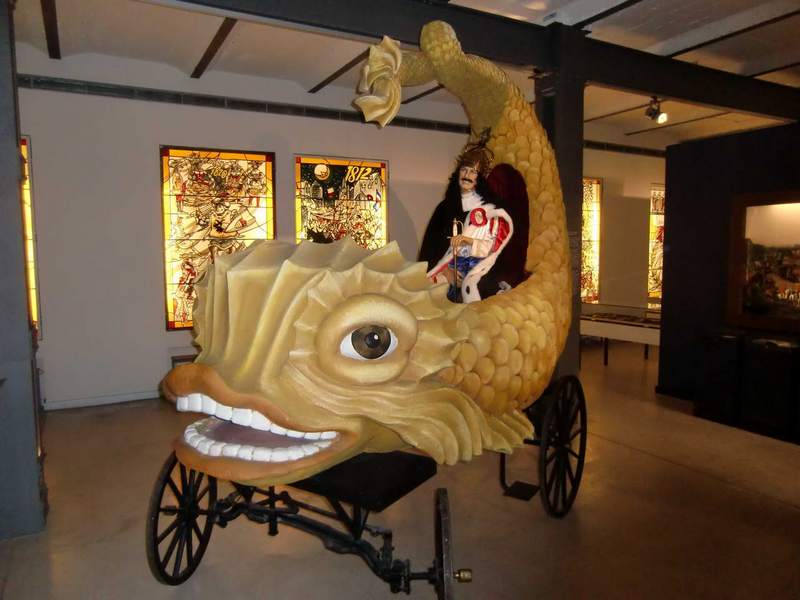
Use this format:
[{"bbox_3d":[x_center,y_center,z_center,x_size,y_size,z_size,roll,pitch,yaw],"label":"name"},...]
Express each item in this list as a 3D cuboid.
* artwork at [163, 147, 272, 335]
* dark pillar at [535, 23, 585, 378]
[{"bbox_3d":[-2.030,-0.692,6.340,1.228,2.023,0.060,-3,5,-28],"label":"artwork"},{"bbox_3d":[1.433,-0.609,5.038,0.279,3.490,0.302,-3,5,-28],"label":"dark pillar"}]

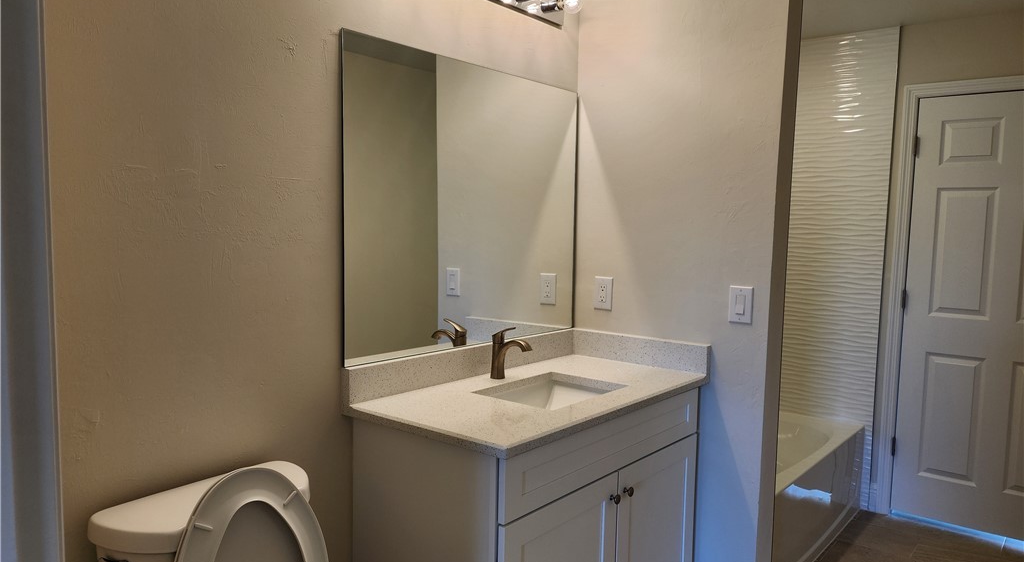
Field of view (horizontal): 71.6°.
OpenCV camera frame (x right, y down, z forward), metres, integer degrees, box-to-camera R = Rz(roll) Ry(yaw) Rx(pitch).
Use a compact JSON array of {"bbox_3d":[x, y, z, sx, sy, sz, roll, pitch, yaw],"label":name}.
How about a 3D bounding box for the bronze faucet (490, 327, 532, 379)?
[{"bbox_3d":[-0.005,0.238,2.311,0.171,0.173,0.052,5,6,40],"label":"bronze faucet"}]

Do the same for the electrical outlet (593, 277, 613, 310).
[{"bbox_3d":[0.345,0.050,2.690,0.078,0.127,0.008,5,6,40],"label":"electrical outlet"}]

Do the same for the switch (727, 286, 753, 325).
[{"bbox_3d":[0.756,0.081,2.348,0.077,0.124,0.010,5,6,40],"label":"switch"}]

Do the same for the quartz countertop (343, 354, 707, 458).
[{"bbox_3d":[0.108,0.349,2.207,0.562,0.026,1.085,5,6,40],"label":"quartz countertop"}]

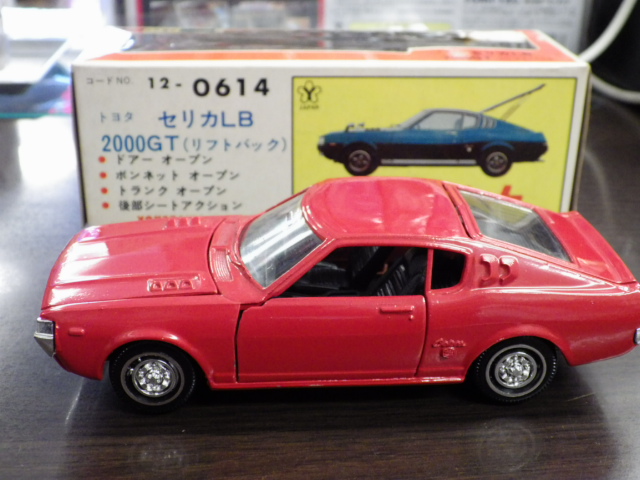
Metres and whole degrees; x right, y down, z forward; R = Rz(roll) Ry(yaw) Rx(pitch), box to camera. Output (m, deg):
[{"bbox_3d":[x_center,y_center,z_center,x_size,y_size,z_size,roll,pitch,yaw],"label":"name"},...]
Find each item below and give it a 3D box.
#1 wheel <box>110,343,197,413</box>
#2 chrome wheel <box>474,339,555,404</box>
[{"bbox_3d":[-0.036,0.028,0.200,0.018,0.018,0.006,-1,24,-2],"label":"wheel"},{"bbox_3d":[0.042,0.027,0.202,0.018,0.018,0.006,-1,24,-2],"label":"chrome wheel"}]

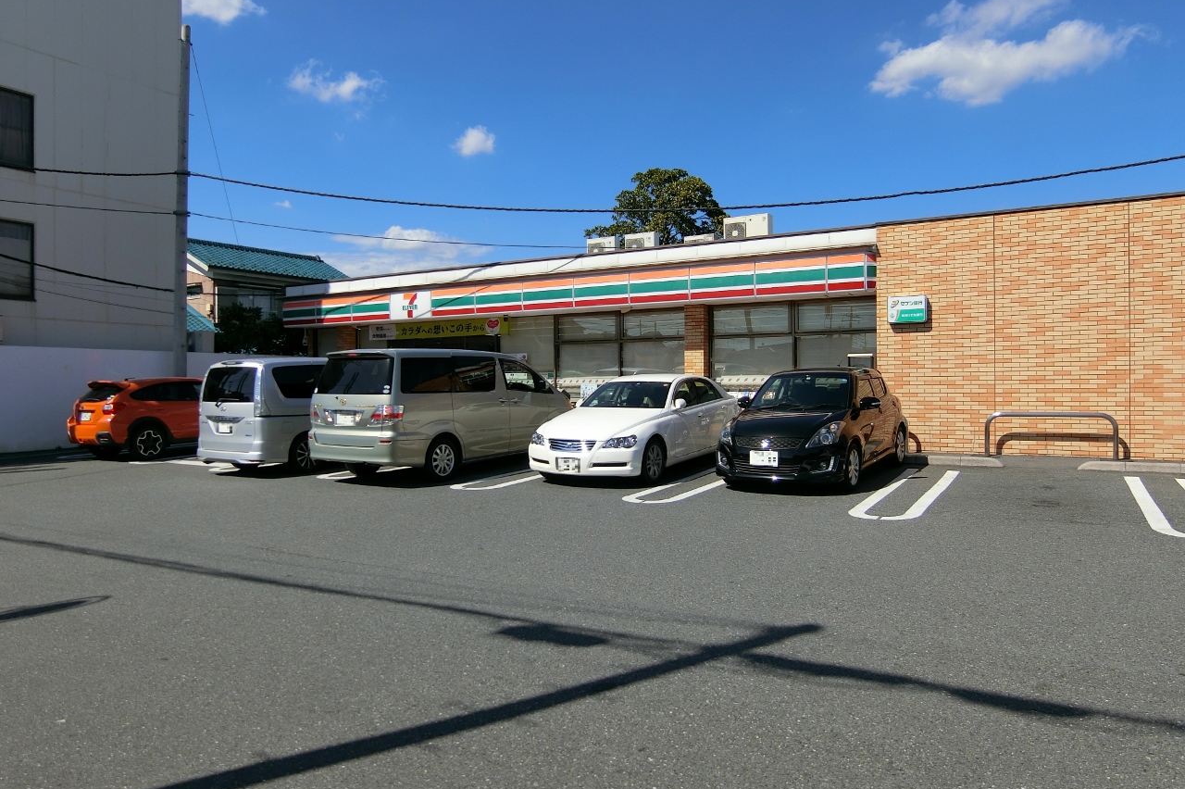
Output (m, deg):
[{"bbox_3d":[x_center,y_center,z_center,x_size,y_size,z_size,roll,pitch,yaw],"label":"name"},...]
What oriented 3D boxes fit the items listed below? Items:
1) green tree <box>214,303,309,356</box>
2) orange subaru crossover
[{"bbox_3d":[-11.015,-1.093,27.500,3.300,4.000,3.300,-2,2,-22],"label":"green tree"},{"bbox_3d":[-8.652,0.425,17.617,1.810,1.570,4.450,0,2,32],"label":"orange subaru crossover"}]

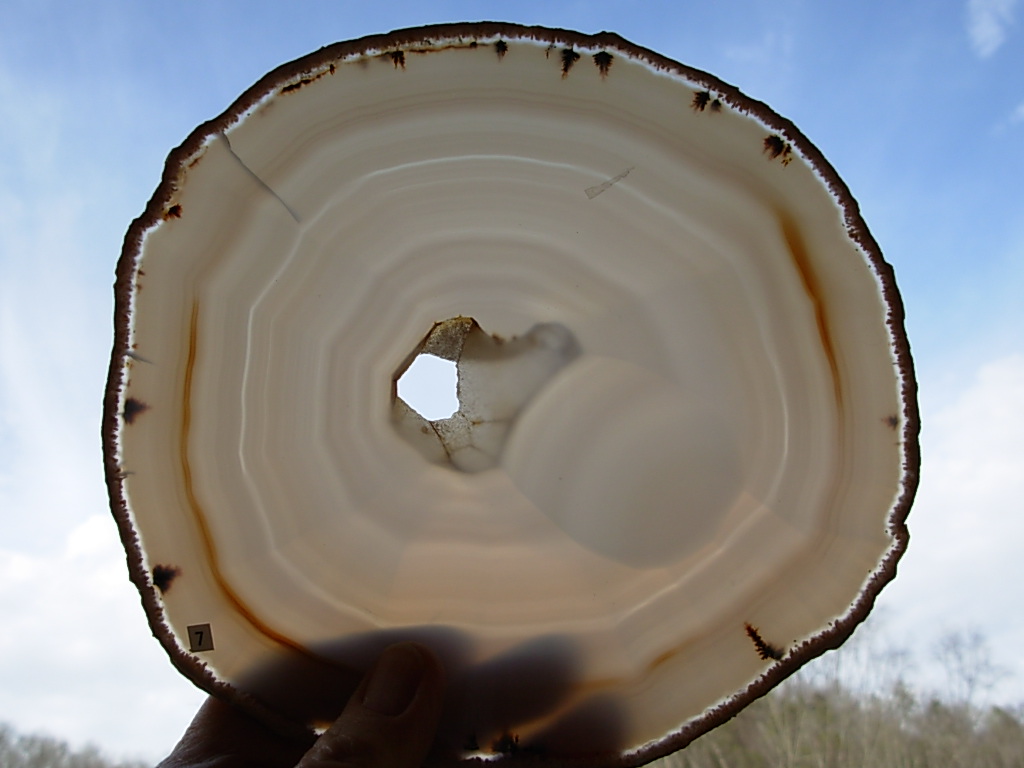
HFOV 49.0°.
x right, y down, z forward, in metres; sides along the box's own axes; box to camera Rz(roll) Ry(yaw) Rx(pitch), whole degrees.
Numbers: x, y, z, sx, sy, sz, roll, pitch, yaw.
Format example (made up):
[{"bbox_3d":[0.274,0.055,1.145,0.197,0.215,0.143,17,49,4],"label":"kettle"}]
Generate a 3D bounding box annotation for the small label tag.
[{"bbox_3d":[-0.086,0.070,0.310,0.006,0.007,0.001,-9,0,0],"label":"small label tag"}]

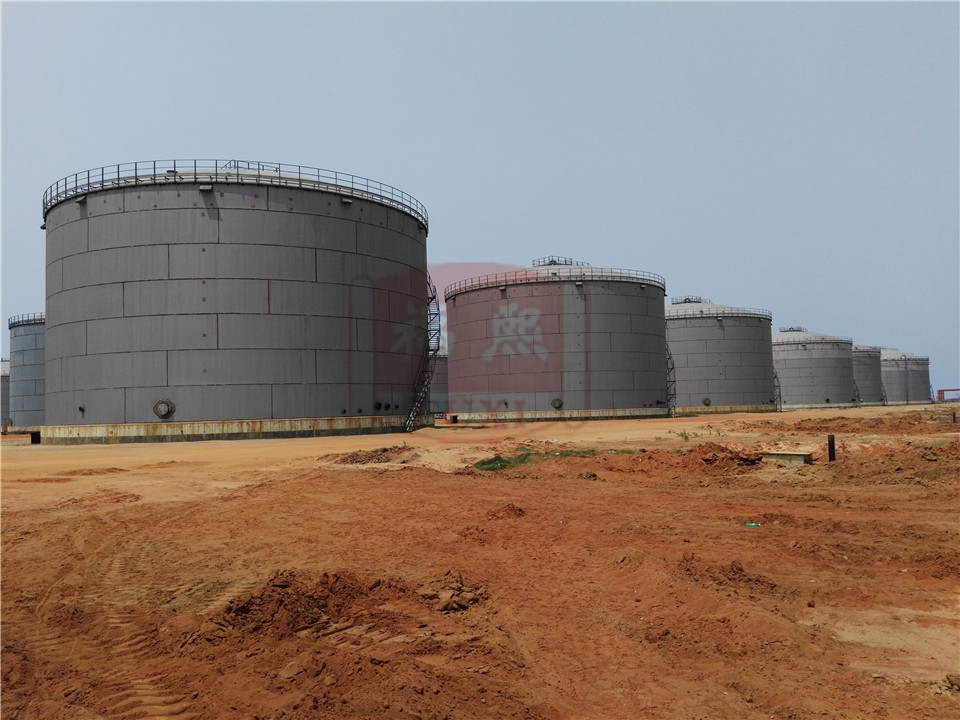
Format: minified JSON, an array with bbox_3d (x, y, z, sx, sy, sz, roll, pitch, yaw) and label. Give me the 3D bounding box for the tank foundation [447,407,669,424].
[{"bbox_3d":[11.302,7.905,112.685,32.130,1.290,32.130,-2,-4,0],"label":"tank foundation"}]

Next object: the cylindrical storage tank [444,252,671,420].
[{"bbox_3d":[10.989,-3.311,113.442,32.130,22.520,32.130,-2,-4,0],"label":"cylindrical storage tank"}]

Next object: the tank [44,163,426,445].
[{"bbox_3d":[-20.384,-4.862,68.708,32.130,22.760,32.130,-2,-4,0],"label":"tank"}]

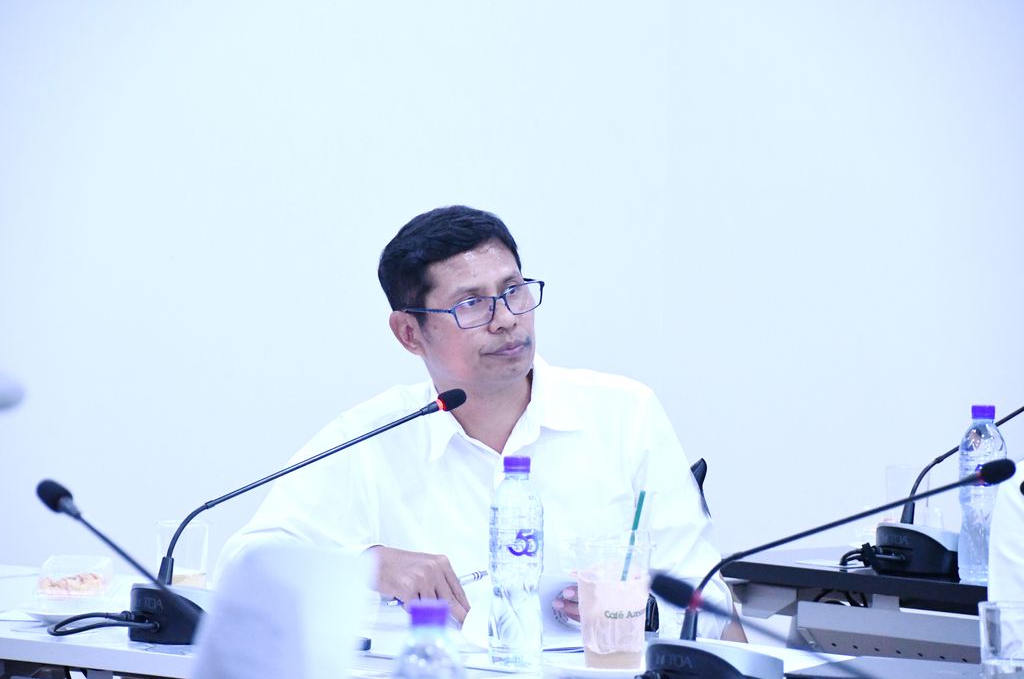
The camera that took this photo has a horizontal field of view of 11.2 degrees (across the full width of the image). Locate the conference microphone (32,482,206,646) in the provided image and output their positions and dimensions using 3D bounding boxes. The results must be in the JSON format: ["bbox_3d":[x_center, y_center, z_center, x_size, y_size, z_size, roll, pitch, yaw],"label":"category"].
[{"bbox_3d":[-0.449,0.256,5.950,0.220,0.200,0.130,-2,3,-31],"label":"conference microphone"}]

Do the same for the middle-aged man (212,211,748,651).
[{"bbox_3d":[-0.044,0.474,6.632,0.640,1.290,0.800,1,3,12],"label":"middle-aged man"}]

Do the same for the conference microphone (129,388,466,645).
[{"bbox_3d":[-0.244,0.210,6.305,0.496,0.295,0.140,-2,4,-37],"label":"conference microphone"}]

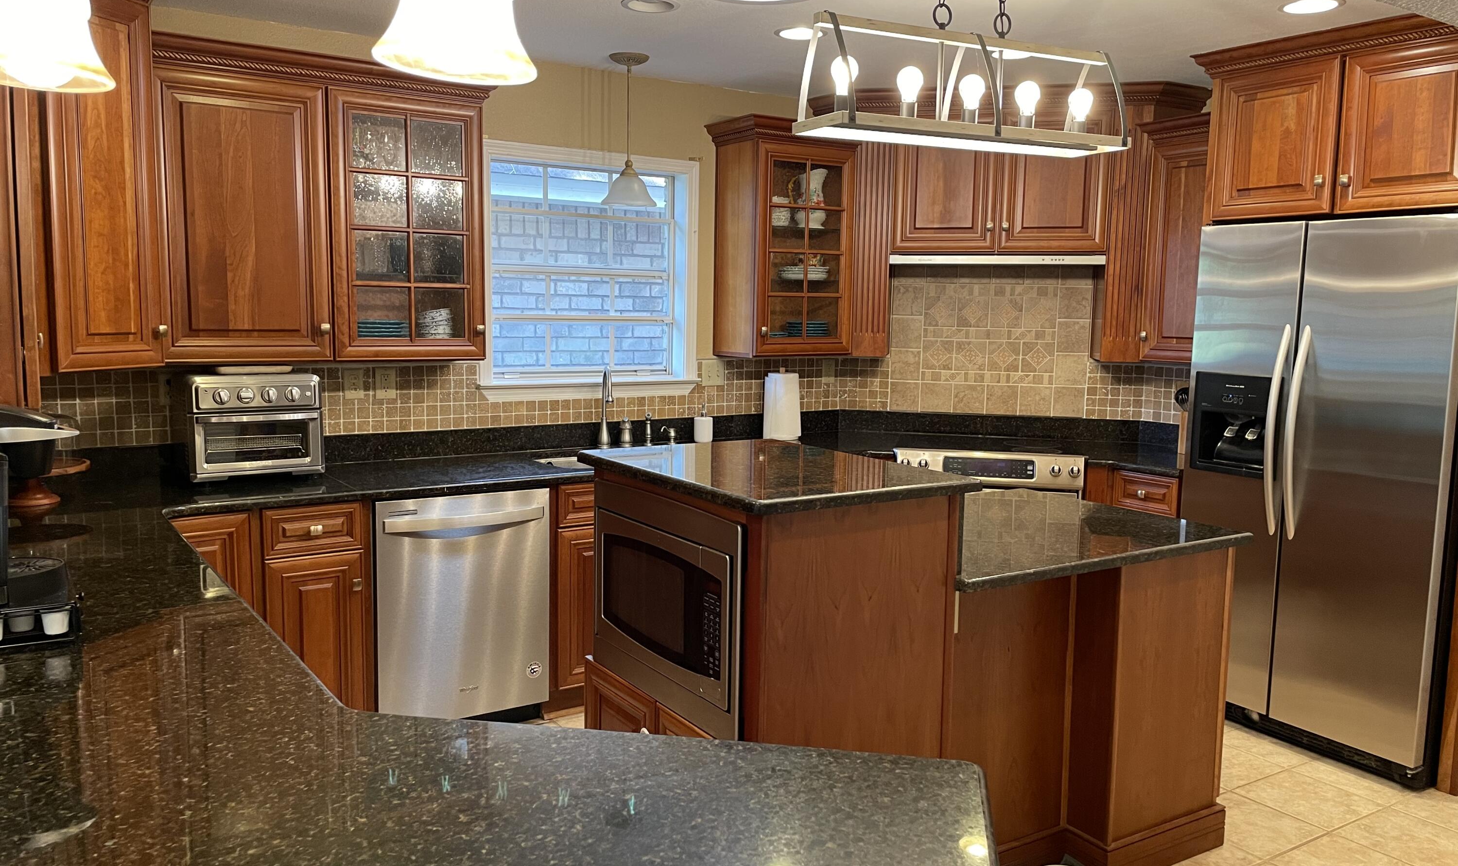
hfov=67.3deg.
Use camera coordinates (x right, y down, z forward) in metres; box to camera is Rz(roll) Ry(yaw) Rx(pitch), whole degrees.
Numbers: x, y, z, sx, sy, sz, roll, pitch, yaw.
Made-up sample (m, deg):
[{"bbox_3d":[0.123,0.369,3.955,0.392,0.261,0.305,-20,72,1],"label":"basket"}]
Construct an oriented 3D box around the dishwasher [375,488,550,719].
[{"bbox_3d":[-1.048,0.609,4.000,0.609,0.859,0.613,-3,8,-33],"label":"dishwasher"}]

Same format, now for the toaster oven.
[{"bbox_3d":[-1.593,-0.027,3.667,0.395,0.355,0.380,-3,8,-32],"label":"toaster oven"}]

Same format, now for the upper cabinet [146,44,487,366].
[{"bbox_3d":[-1.391,-0.743,3.777,1.121,0.990,0.377,-3,8,-33],"label":"upper cabinet"}]

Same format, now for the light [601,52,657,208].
[{"bbox_3d":[-0.382,-1.150,4.205,0.213,0.568,0.213,1,6,0],"label":"light"}]

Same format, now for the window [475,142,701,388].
[{"bbox_3d":[-0.568,-0.646,4.530,1.000,1.000,0.130,-3,8,-32],"label":"window"}]

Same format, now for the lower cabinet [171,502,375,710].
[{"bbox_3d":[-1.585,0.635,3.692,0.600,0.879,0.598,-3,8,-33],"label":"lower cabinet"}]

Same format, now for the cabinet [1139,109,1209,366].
[{"bbox_3d":[1.941,-0.763,4.405,0.370,0.965,0.460,-3,8,-32],"label":"cabinet"}]

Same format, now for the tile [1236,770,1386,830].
[{"bbox_3d":[1.850,1.172,3.489,0.326,0.012,0.324,-3,8,-33],"label":"tile"}]

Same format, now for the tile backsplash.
[{"bbox_3d":[-0.095,-0.335,4.154,4.332,0.704,1.286,-3,8,-33],"label":"tile backsplash"}]

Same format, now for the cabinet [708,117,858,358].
[{"bbox_3d":[0.247,-0.837,4.854,0.613,0.994,0.377,-3,8,-33],"label":"cabinet"}]

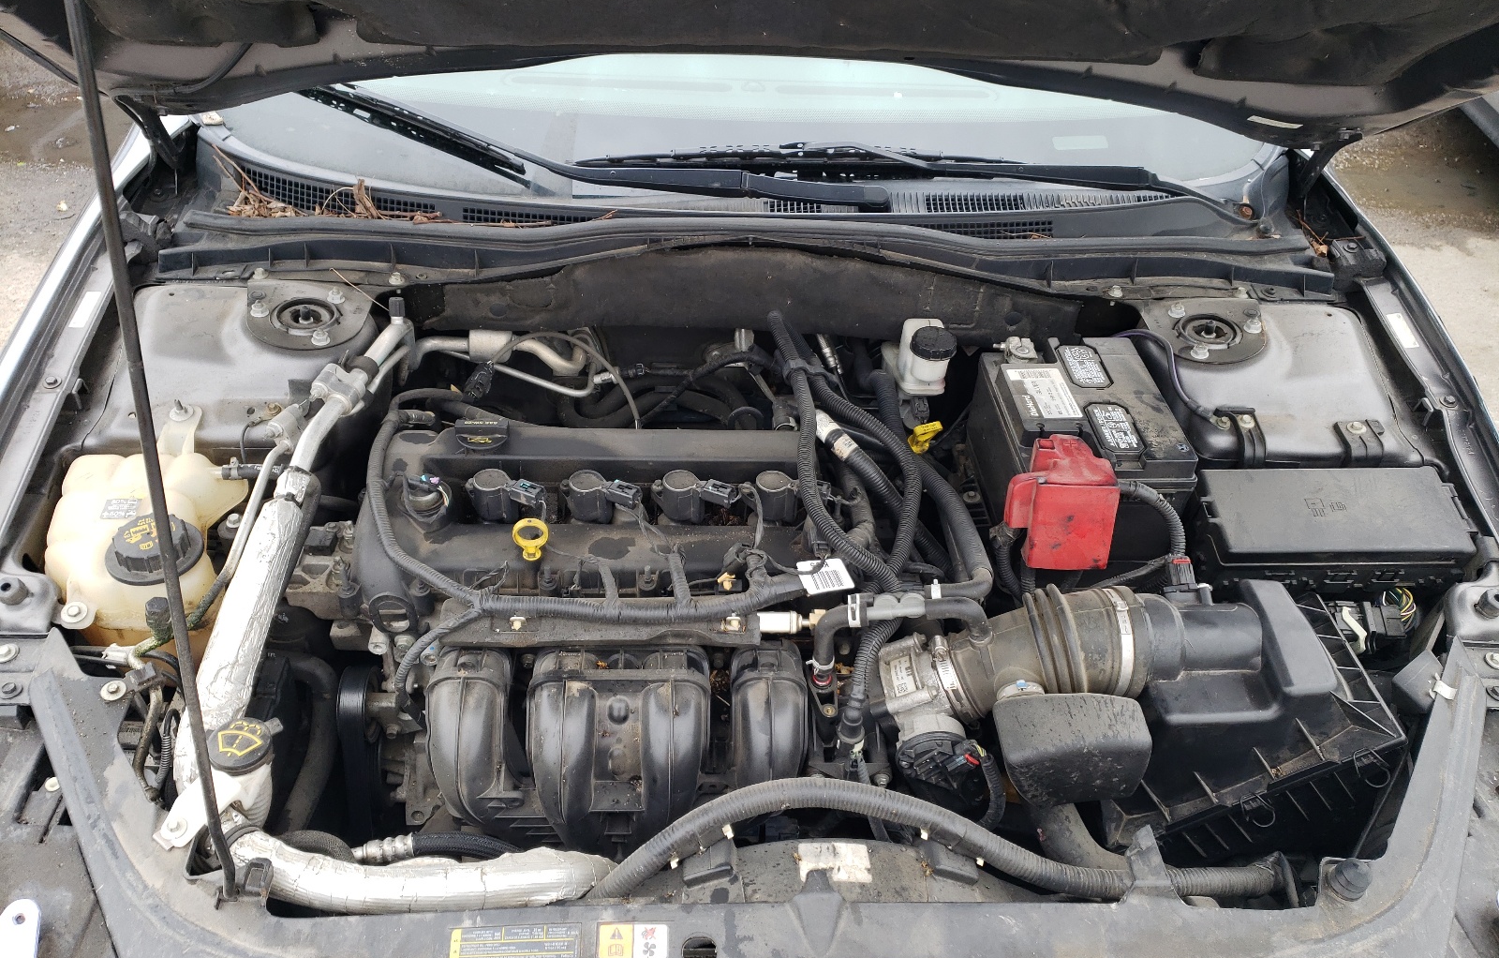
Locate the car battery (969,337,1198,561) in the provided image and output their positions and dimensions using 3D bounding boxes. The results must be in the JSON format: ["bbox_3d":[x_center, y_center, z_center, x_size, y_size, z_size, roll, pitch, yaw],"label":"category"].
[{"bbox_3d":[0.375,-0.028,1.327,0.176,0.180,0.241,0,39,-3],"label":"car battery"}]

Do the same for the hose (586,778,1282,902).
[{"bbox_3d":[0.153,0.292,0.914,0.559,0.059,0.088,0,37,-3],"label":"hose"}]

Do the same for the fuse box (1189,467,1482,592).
[{"bbox_3d":[0.611,0.057,1.198,0.268,0.080,0.120,0,53,-3],"label":"fuse box"}]

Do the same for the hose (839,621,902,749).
[{"bbox_3d":[0.113,0.187,1.034,0.060,0.073,0.114,0,37,-3],"label":"hose"}]

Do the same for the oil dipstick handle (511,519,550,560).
[{"bbox_3d":[-0.209,0.057,1.070,0.035,0.046,0.014,0,37,-3],"label":"oil dipstick handle"}]

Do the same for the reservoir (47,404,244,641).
[{"bbox_3d":[-0.571,0.067,1.106,0.170,0.180,0.225,0,39,-3],"label":"reservoir"}]

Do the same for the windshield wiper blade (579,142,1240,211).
[{"bbox_3d":[0.186,-0.364,1.356,0.785,0.060,0.085,0,39,-3],"label":"windshield wiper blade"}]

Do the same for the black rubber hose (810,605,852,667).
[{"bbox_3d":[0.075,0.144,1.034,0.037,0.056,0.026,0,37,-3],"label":"black rubber hose"}]

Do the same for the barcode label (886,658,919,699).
[{"bbox_3d":[0.145,0.186,1.060,0.020,0.035,0.001,-12,4,-18],"label":"barcode label"}]

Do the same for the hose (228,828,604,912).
[{"bbox_3d":[-0.260,0.301,0.880,0.287,0.055,0.070,0,37,-3],"label":"hose"}]

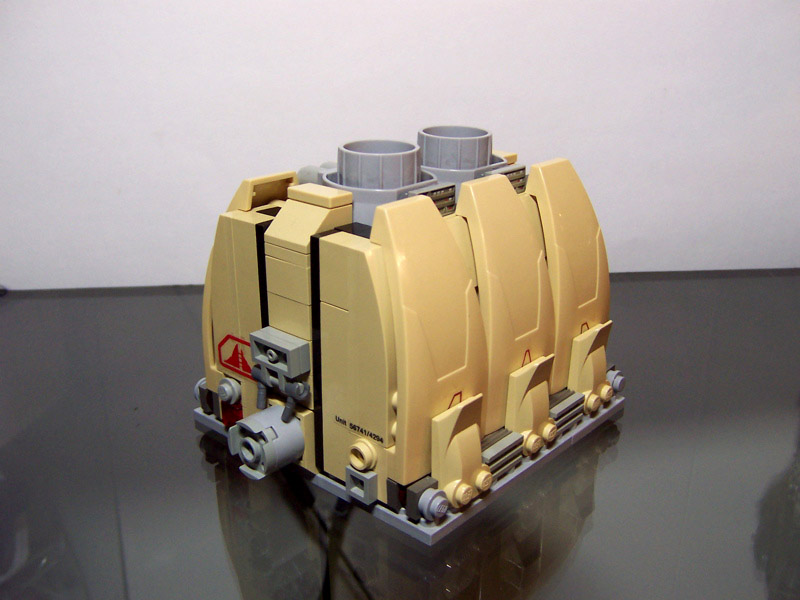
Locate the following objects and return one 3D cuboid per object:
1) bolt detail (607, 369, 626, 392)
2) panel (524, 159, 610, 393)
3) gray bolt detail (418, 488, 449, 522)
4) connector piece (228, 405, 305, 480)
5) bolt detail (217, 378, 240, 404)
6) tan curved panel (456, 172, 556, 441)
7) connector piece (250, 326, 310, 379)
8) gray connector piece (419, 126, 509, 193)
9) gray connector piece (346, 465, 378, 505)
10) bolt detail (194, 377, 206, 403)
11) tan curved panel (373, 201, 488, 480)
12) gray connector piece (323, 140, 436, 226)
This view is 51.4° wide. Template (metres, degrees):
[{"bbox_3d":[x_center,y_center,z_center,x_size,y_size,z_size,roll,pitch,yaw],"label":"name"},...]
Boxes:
[{"bbox_3d":[0.068,0.026,0.262,0.005,0.008,0.008,18,27,38],"label":"bolt detail"},{"bbox_3d":[0.049,-0.008,0.250,0.018,0.066,0.032,18,27,38],"label":"panel"},{"bbox_3d":[0.009,0.050,0.201,0.005,0.008,0.008,18,27,38],"label":"gray bolt detail"},{"bbox_3d":[-0.034,0.037,0.217,0.016,0.016,0.012,18,27,38],"label":"connector piece"},{"bbox_3d":[-0.049,0.026,0.241,0.008,0.008,0.005,18,27,38],"label":"bolt detail"},{"bbox_3d":[0.028,0.001,0.228,0.018,0.066,0.032,18,27,38],"label":"tan curved panel"},{"bbox_3d":[-0.031,0.013,0.214,0.016,0.008,0.006,18,27,38],"label":"connector piece"},{"bbox_3d":[0.015,-0.041,0.247,0.032,0.017,0.032,18,27,38],"label":"gray connector piece"},{"bbox_3d":[-0.010,0.047,0.212,0.008,0.008,0.003,18,27,38],"label":"gray connector piece"},{"bbox_3d":[-0.060,0.027,0.257,0.005,0.008,0.008,18,27,38],"label":"bolt detail"},{"bbox_3d":[0.007,0.009,0.205,0.018,0.066,0.032,18,27,38],"label":"tan curved panel"},{"bbox_3d":[-0.006,-0.032,0.225,0.032,0.017,0.032,1,21,0],"label":"gray connector piece"}]

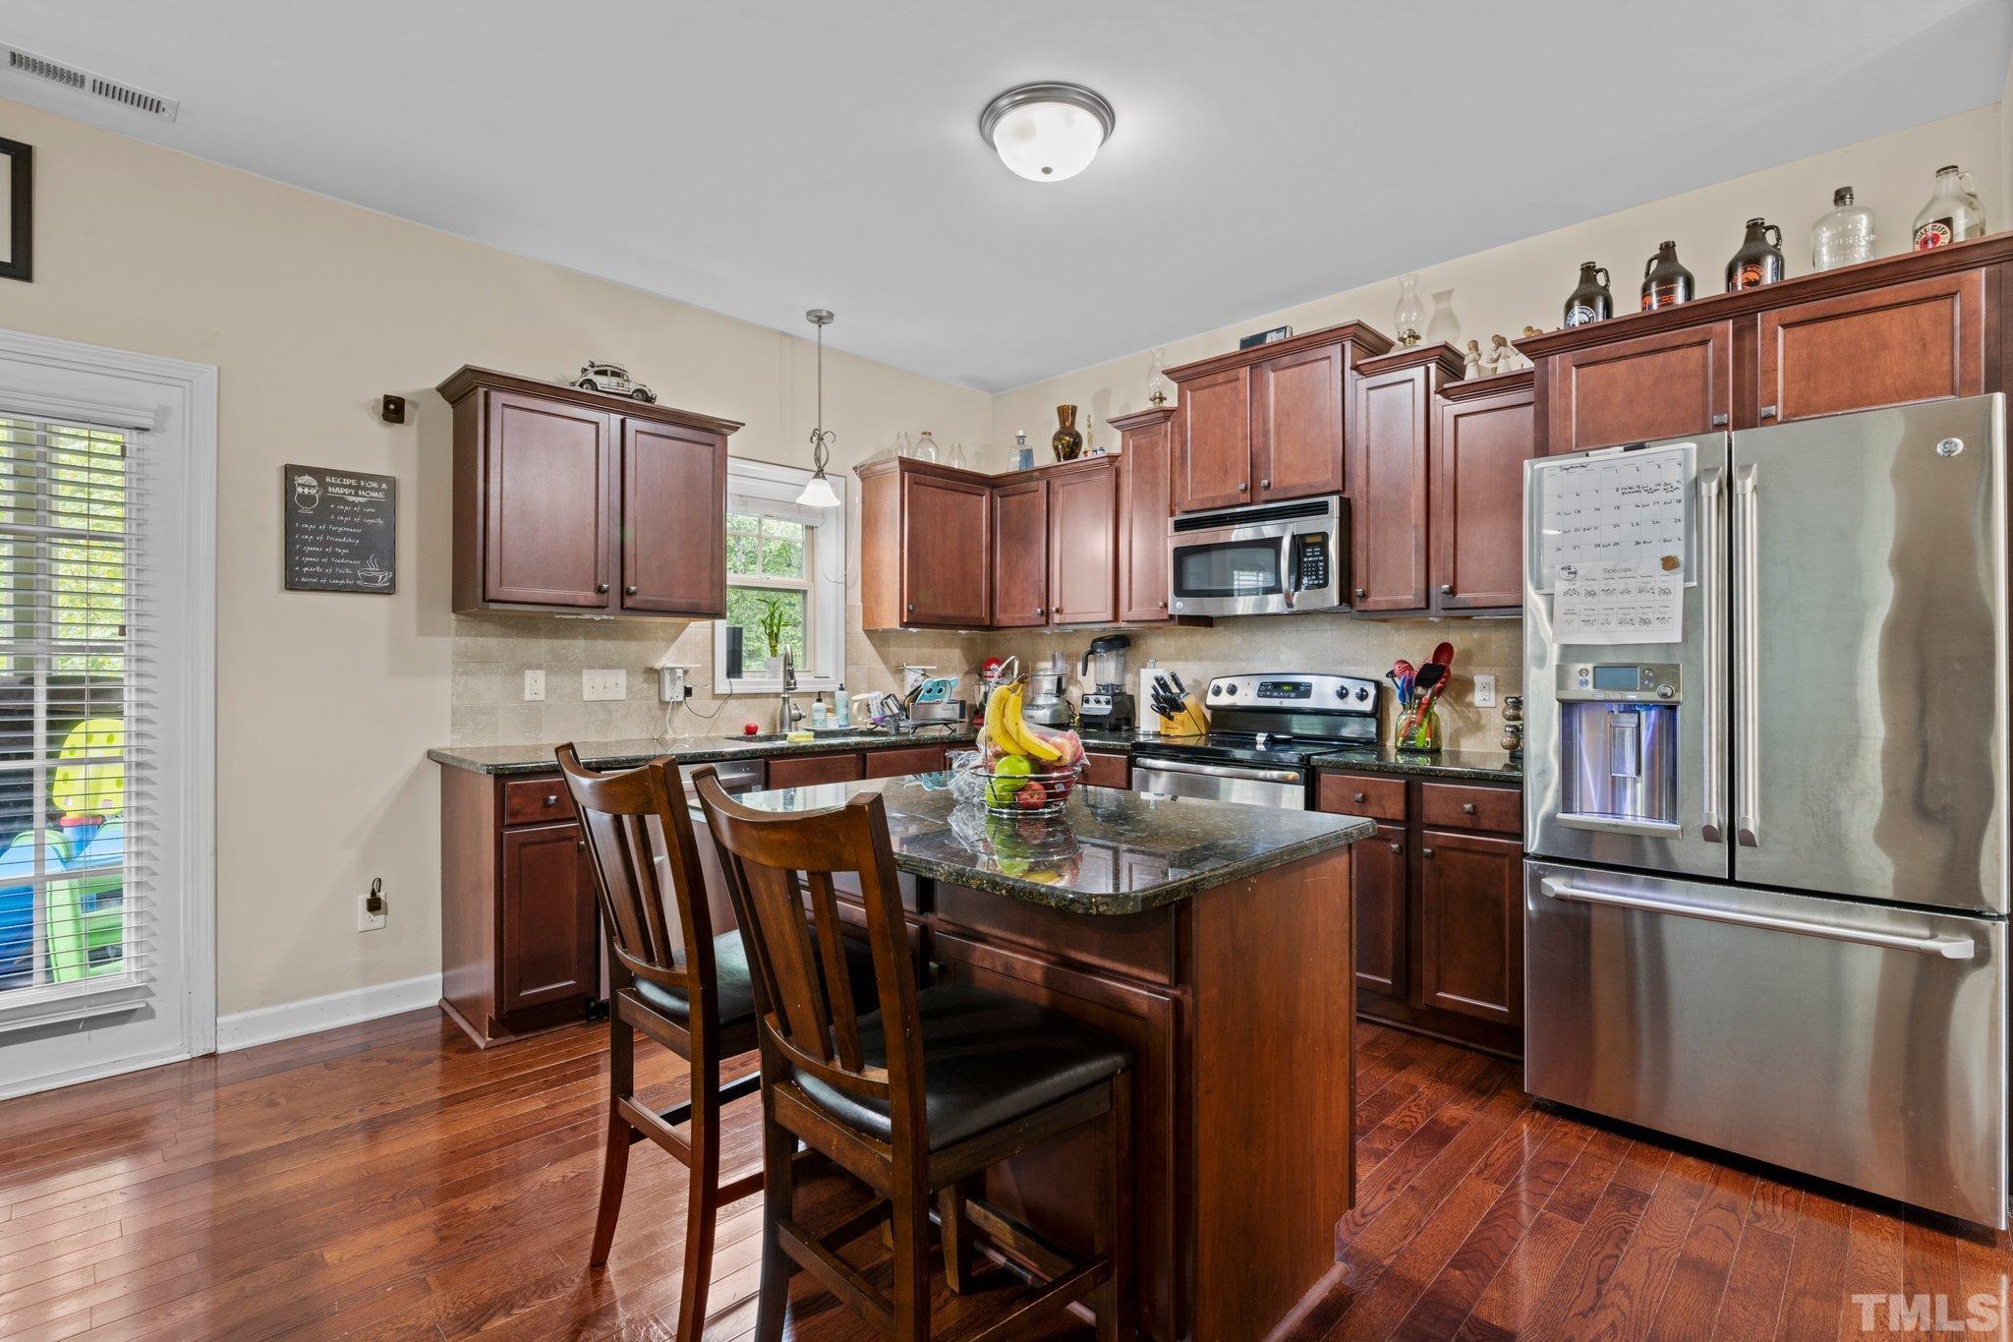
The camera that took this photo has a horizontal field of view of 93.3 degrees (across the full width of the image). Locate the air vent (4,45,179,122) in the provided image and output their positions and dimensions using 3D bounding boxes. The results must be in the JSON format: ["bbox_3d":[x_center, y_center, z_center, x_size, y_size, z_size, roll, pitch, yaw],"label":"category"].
[{"bbox_3d":[-2.458,-1.568,2.540,0.152,0.015,0.363,0,0,44],"label":"air vent"}]

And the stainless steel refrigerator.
[{"bbox_3d":[2.010,0.308,2.557,0.910,1.770,0.890,0,0,44],"label":"stainless steel refrigerator"}]

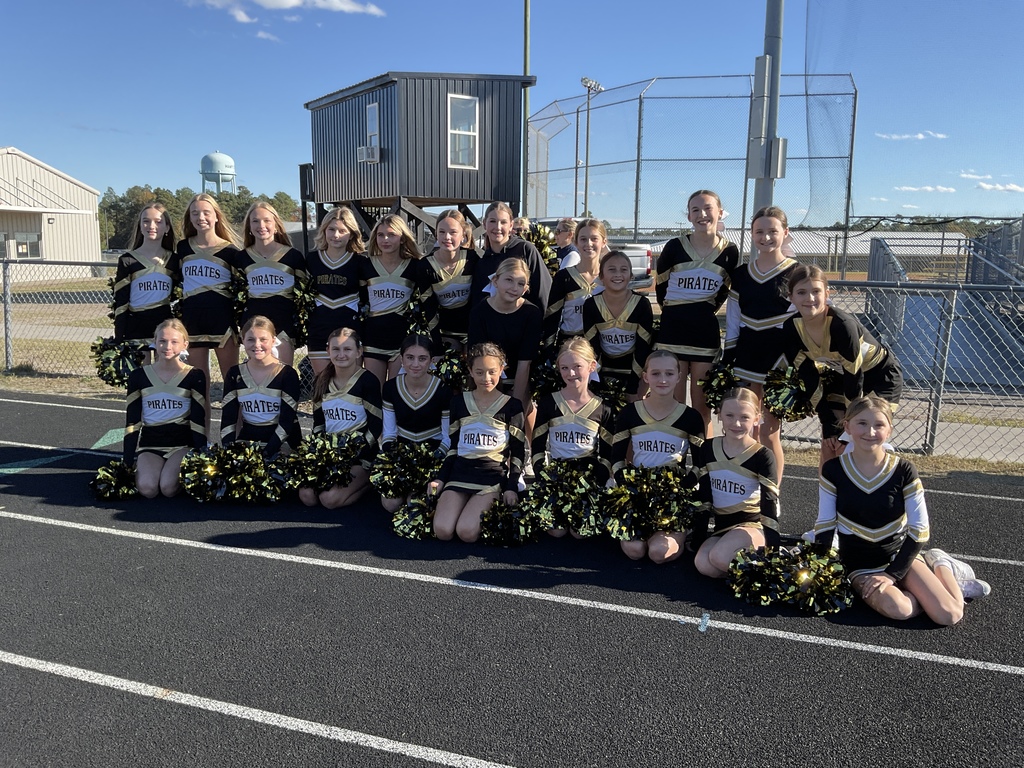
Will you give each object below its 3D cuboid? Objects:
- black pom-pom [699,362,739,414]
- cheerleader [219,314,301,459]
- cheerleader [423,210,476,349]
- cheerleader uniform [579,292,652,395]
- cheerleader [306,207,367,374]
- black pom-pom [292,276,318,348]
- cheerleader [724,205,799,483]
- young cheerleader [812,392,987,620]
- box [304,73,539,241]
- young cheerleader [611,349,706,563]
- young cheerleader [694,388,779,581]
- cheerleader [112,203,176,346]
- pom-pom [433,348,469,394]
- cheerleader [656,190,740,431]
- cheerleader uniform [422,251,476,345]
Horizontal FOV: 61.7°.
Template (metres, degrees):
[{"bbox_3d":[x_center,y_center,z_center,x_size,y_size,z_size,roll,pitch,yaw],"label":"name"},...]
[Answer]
[{"bbox_3d":[1.037,0.017,4.246,0.240,0.260,0.240,2,10,10],"label":"black pom-pom"},{"bbox_3d":[-1.349,0.095,4.602,0.430,0.912,0.560,2,10,8],"label":"cheerleader"},{"bbox_3d":[-0.327,-0.215,4.802,0.370,1.510,0.280,3,10,11],"label":"cheerleader"},{"bbox_3d":[0.558,-0.215,4.546,0.390,0.560,0.360,3,10,10],"label":"cheerleader uniform"},{"bbox_3d":[-0.987,-0.246,4.899,0.380,1.520,0.280,1,10,-1],"label":"cheerleader"},{"bbox_3d":[-1.200,-0.399,4.976,0.190,0.420,0.220,1,10,0],"label":"black pom-pom"},{"bbox_3d":[1.193,-0.088,4.120,0.400,1.508,0.300,4,10,19],"label":"cheerleader"},{"bbox_3d":[1.431,0.440,3.272,0.600,0.757,0.570,4,10,18],"label":"young cheerleader"},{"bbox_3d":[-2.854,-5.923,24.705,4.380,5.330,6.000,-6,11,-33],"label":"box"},{"bbox_3d":[0.650,0.284,3.808,0.420,0.855,0.580,4,10,16],"label":"young cheerleader"},{"bbox_3d":[0.975,0.381,3.591,0.400,0.745,0.600,8,12,37],"label":"young cheerleader"},{"bbox_3d":[-2.087,-0.290,5.027,0.430,1.516,0.300,-3,10,-24],"label":"cheerleader"},{"bbox_3d":[-0.332,-0.062,4.628,0.240,0.260,0.230,0,10,-3],"label":"pom-pom"},{"bbox_3d":[0.958,-0.177,4.410,0.420,1.600,0.300,3,10,11],"label":"cheerleader"},{"bbox_3d":[-0.325,-0.464,4.606,0.360,0.520,0.250,0,10,-2],"label":"cheerleader uniform"}]

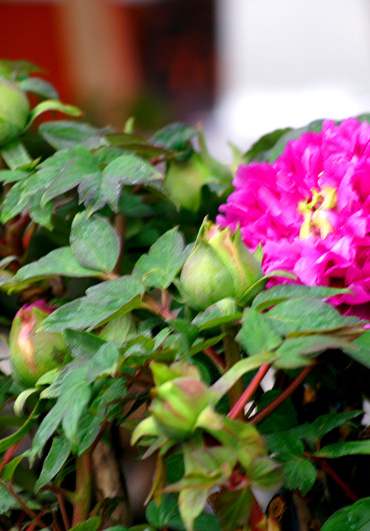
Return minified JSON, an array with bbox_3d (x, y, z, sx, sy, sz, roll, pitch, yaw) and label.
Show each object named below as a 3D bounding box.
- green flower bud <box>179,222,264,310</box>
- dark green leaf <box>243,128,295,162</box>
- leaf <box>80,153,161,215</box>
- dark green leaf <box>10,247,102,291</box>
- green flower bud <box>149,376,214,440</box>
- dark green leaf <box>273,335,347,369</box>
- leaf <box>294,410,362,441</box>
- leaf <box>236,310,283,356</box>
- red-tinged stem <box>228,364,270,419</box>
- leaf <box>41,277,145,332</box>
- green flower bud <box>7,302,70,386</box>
[{"bbox_3d":[0.019,0.001,2.090,0.043,0.045,0.043,5,14,0],"label":"green flower bud"},{"bbox_3d":[0.046,-0.067,2.220,0.036,0.009,0.022,-33,39,-16],"label":"dark green leaf"},{"bbox_3d":[-0.034,-0.043,2.110,0.045,0.014,0.036,25,47,26],"label":"leaf"},{"bbox_3d":[-0.067,0.002,2.070,0.049,0.021,0.025,0,8,0],"label":"dark green leaf"},{"bbox_3d":[-0.002,0.072,2.020,0.032,0.032,0.031,9,17,0],"label":"green flower bud"},{"bbox_3d":[0.064,0.044,2.030,0.038,0.008,0.019,6,41,2],"label":"dark green leaf"},{"bbox_3d":[0.077,0.087,2.150,0.041,0.009,0.024,-24,33,17],"label":"leaf"},{"bbox_3d":[0.038,0.034,2.020,0.022,0.026,0.007,-21,-15,-2],"label":"leaf"},{"bbox_3d":[0.033,0.065,2.062,0.006,0.045,0.006,36,34,0],"label":"red-tinged stem"},{"bbox_3d":[-0.047,0.020,2.030,0.053,0.009,0.024,-21,39,-8],"label":"leaf"},{"bbox_3d":[-0.076,0.040,2.070,0.032,0.045,0.032,-3,6,0],"label":"green flower bud"}]

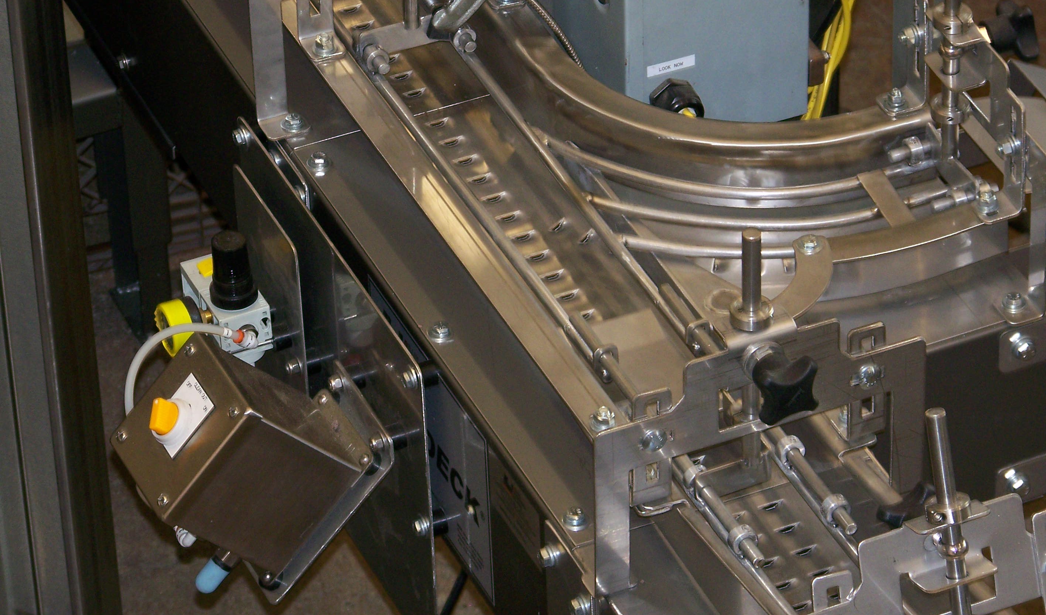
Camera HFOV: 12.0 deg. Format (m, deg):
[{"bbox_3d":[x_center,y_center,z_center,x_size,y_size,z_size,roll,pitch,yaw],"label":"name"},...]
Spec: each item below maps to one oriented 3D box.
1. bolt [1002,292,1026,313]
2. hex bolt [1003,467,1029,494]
[{"bbox_3d":[0.359,-0.005,3.625,0.018,0.008,0.018,-16,40,-18],"label":"bolt"},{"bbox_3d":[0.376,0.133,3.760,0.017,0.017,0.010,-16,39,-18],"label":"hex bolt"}]

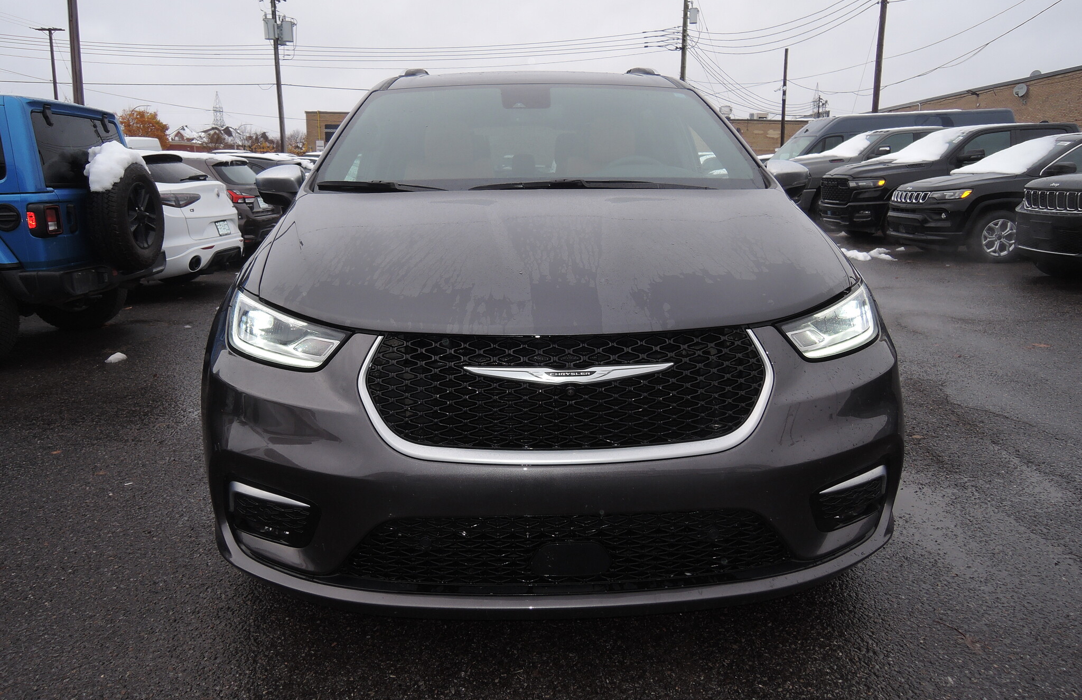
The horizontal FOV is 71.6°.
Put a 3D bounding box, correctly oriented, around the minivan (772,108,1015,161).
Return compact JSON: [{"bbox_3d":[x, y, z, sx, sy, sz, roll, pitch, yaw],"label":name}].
[{"bbox_3d":[8.019,-4.380,18.396,5.950,2.600,2.050,-1,13,-2],"label":"minivan"}]

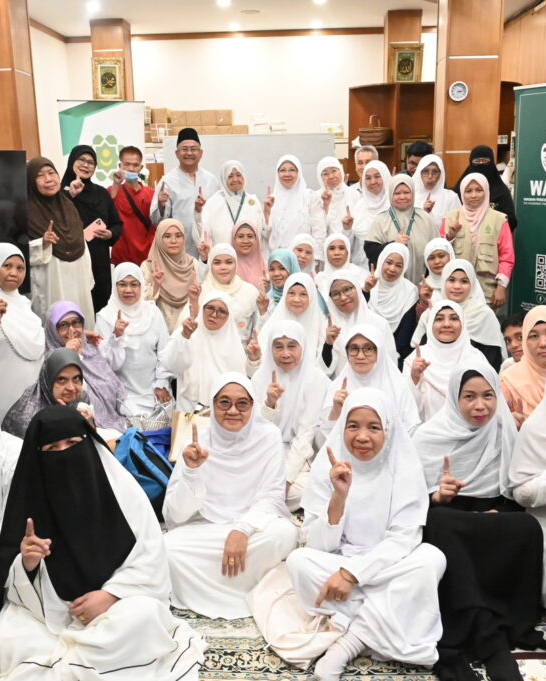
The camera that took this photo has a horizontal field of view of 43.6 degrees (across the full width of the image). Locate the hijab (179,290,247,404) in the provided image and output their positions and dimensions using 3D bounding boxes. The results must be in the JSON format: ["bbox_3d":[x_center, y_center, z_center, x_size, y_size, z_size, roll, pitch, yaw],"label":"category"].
[{"bbox_3d":[-0.333,0.026,3.819,0.381,0.617,0.330,0,13,4],"label":"hijab"}]

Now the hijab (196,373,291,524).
[{"bbox_3d":[-0.113,0.411,2.620,0.380,0.550,0.350,-2,13,-2],"label":"hijab"}]

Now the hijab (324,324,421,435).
[{"bbox_3d":[0.486,0.195,3.330,0.440,0.530,0.350,1,13,8],"label":"hijab"}]

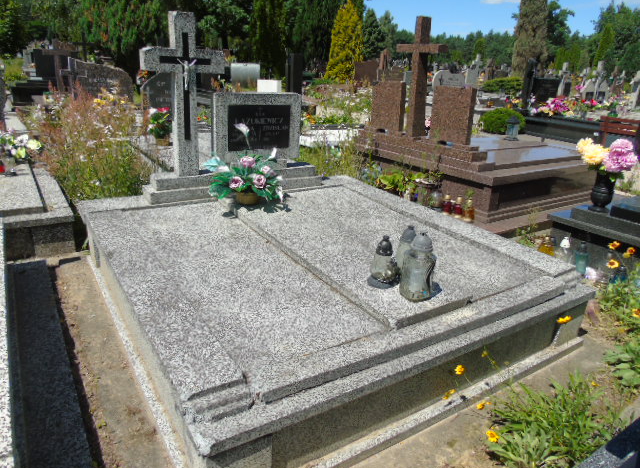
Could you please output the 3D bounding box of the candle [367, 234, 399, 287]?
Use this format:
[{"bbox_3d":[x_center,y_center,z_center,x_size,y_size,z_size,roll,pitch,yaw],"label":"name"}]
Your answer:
[{"bbox_3d":[0.311,0.117,2.185,0.135,0.225,0.135,3,20,-1],"label":"candle"}]

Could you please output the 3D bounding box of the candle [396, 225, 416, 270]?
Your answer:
[{"bbox_3d":[0.430,0.083,2.250,0.105,0.256,0.105,-10,24,-31],"label":"candle"}]

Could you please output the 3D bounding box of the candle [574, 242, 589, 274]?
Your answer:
[{"bbox_3d":[1.884,0.172,3.313,0.088,0.237,0.088,-10,24,-31],"label":"candle"}]

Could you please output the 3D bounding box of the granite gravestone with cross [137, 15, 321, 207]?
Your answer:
[{"bbox_3d":[-0.587,-0.911,3.369,1.400,1.210,0.280,-10,25,-32],"label":"granite gravestone with cross"}]

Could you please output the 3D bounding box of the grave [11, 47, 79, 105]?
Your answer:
[{"bbox_3d":[-5.984,-3.483,10.195,1.350,1.060,1.900,-7,23,-25],"label":"grave"}]

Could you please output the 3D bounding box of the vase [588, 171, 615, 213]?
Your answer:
[{"bbox_3d":[2.185,-0.330,3.590,0.170,0.320,0.170,-10,24,-31],"label":"vase"}]

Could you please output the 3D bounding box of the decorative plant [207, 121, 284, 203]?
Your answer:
[{"bbox_3d":[-0.516,-0.491,3.186,0.460,0.500,0.380,-10,25,-32],"label":"decorative plant"}]

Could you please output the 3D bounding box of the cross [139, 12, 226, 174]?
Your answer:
[{"bbox_3d":[-0.922,-0.939,3.180,0.530,1.065,0.150,-10,25,-32],"label":"cross"}]

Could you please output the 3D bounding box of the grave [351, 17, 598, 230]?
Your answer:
[{"bbox_3d":[1.850,-1.361,5.091,2.200,1.770,2.000,-12,26,-35],"label":"grave"}]

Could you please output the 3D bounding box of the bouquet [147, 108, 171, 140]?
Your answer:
[{"bbox_3d":[-1.706,-1.183,4.928,0.320,0.400,0.300,-10,25,-32],"label":"bouquet"}]

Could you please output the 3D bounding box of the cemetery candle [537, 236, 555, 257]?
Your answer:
[{"bbox_3d":[1.690,0.120,3.450,0.115,0.210,0.115,-10,24,-31],"label":"cemetery candle"}]

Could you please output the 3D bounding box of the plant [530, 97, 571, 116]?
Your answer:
[{"bbox_3d":[5.145,-2.835,10.318,0.550,0.420,0.900,-10,25,-32],"label":"plant"}]

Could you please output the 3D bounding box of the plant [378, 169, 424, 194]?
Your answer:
[{"bbox_3d":[0.815,-0.516,4.604,0.420,0.320,0.360,-10,25,-32],"label":"plant"}]

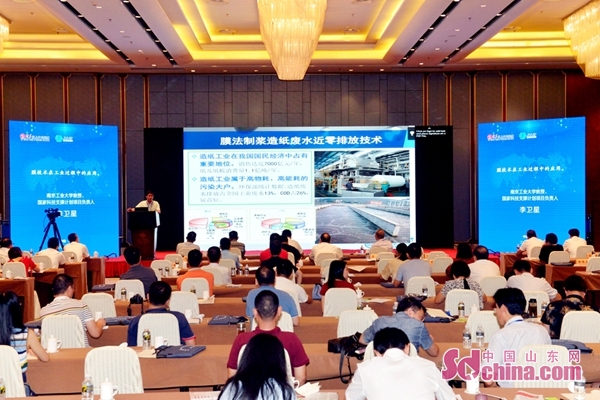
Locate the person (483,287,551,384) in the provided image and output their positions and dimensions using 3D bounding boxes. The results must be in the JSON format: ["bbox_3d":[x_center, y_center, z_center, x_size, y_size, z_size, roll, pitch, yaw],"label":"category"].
[{"bbox_3d":[1.468,1.224,5.850,0.520,1.240,0.800,0,0,-25],"label":"person"}]

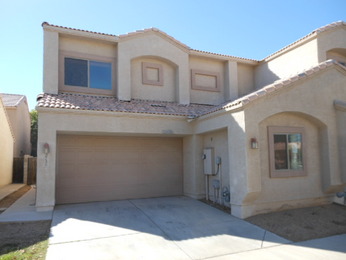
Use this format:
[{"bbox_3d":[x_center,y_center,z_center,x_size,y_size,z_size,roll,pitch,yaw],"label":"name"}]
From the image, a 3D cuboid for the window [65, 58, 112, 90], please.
[{"bbox_3d":[-3.302,-2.198,9.868,1.820,1.150,0.100,1,-6,-21],"label":"window"}]

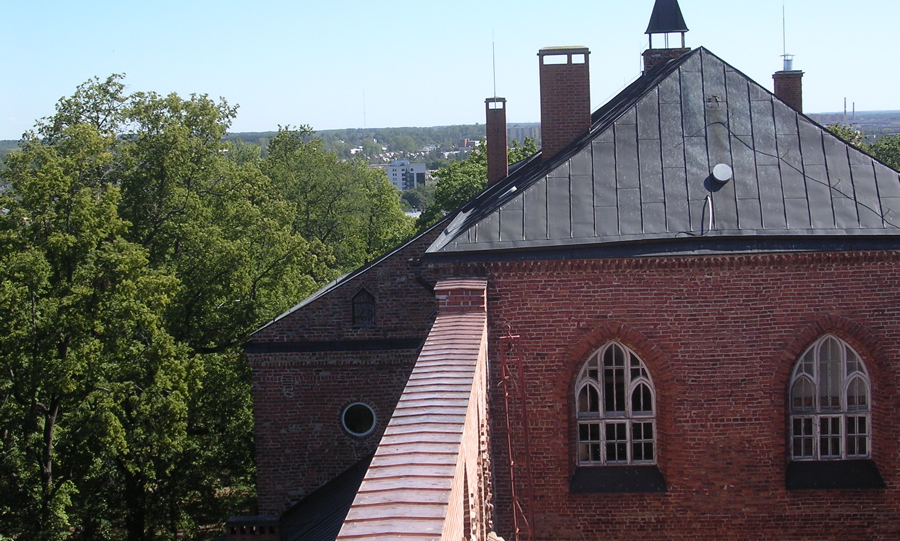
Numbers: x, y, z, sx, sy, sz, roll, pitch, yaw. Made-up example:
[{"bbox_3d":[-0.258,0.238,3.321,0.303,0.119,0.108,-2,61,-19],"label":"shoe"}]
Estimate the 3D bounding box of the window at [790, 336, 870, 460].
[{"bbox_3d":[8.532,2.855,34.936,1.777,2.822,0.220,-2,5,2],"label":"window"}]

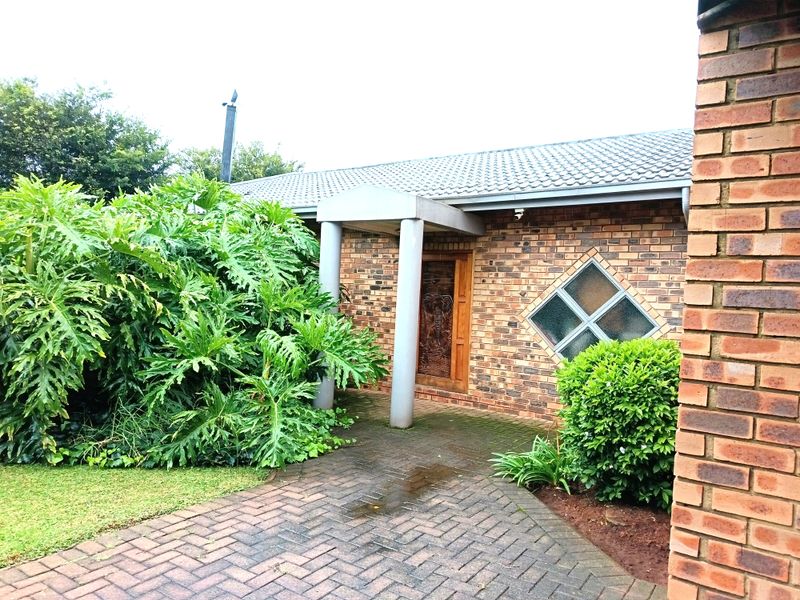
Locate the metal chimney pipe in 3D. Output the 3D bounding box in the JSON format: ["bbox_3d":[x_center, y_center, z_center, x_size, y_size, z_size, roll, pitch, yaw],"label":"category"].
[{"bbox_3d":[-4.856,-4.629,15.800,0.270,2.650,0.270,3,0,0],"label":"metal chimney pipe"}]

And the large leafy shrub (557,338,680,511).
[{"bbox_3d":[1.920,0.967,4.850,1.150,1.260,1.080,3,0,0],"label":"large leafy shrub"}]

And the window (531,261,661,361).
[{"bbox_3d":[2.392,0.282,7.023,1.660,1.620,0.100,3,0,36],"label":"window"}]

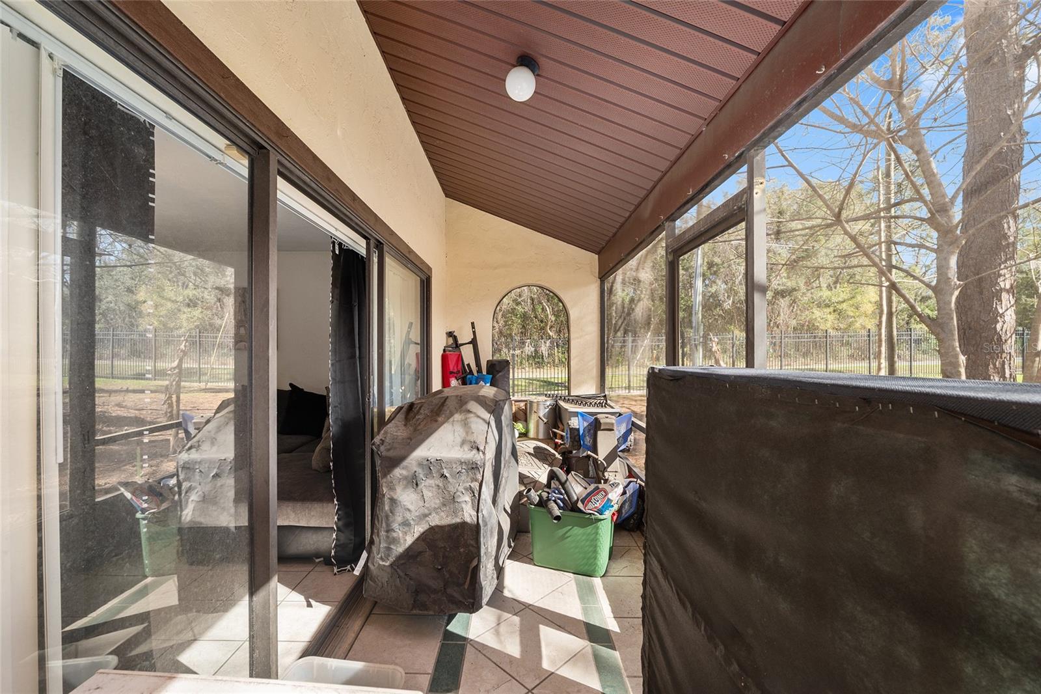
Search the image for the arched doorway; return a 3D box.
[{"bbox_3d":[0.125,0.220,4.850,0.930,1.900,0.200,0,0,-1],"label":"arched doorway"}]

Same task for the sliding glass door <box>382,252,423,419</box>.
[{"bbox_3d":[-0.925,0.360,3.250,0.060,2.020,1.200,0,0,-1],"label":"sliding glass door"}]

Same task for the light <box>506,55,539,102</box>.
[{"bbox_3d":[0.009,-1.370,2.090,0.150,0.190,0.150,19,0,0],"label":"light"}]

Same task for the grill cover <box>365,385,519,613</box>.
[{"bbox_3d":[-0.435,0.825,2.660,0.650,1.100,1.020,0,0,11],"label":"grill cover"}]

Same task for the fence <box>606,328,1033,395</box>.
[{"bbox_3d":[11.300,0.350,14.100,18.000,1.900,0.060,0,0,-11],"label":"fence"}]

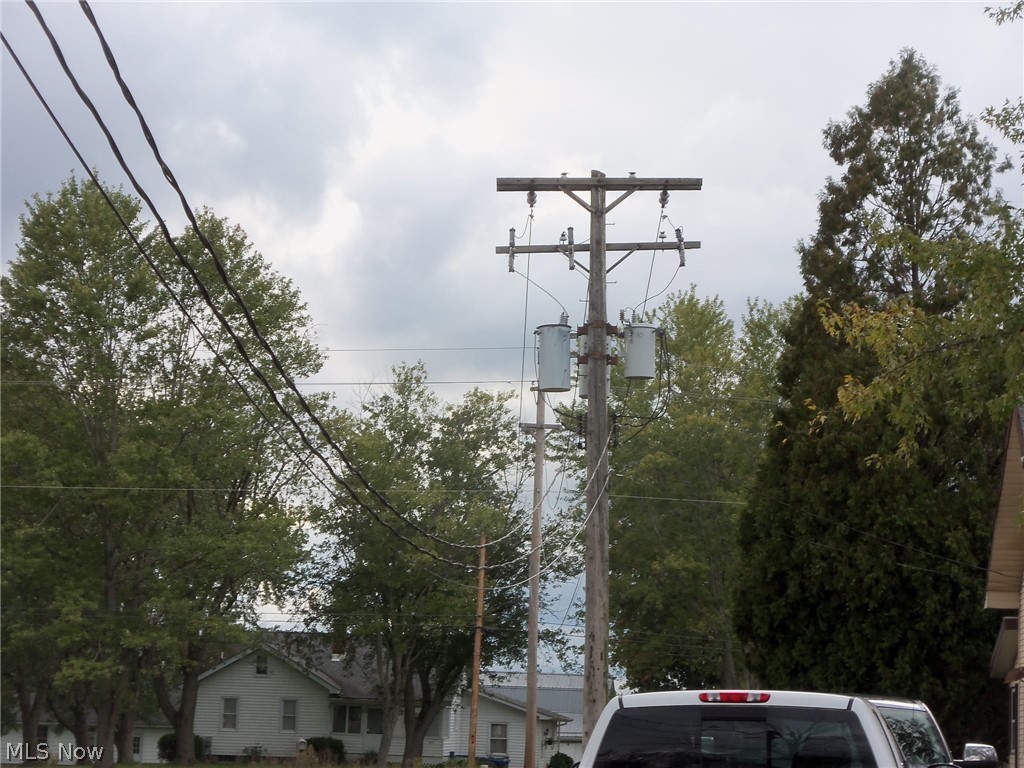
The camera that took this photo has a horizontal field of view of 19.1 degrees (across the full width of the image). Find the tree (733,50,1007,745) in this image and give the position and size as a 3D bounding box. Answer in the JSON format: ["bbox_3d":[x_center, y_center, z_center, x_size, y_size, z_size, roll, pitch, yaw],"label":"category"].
[{"bbox_3d":[6.922,0.770,54.748,5.900,13.773,5.800,0,-6,0],"label":"tree"}]

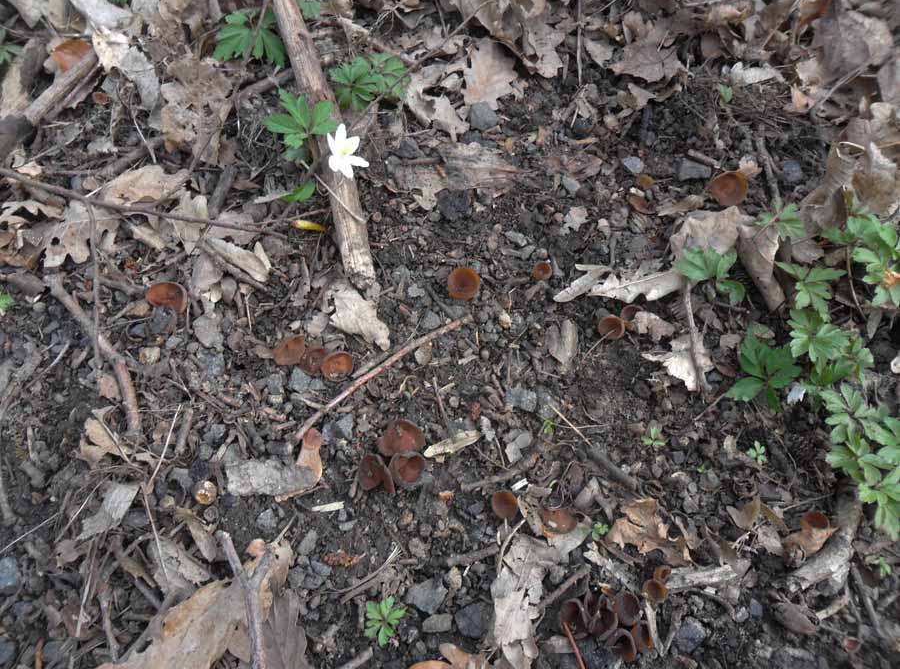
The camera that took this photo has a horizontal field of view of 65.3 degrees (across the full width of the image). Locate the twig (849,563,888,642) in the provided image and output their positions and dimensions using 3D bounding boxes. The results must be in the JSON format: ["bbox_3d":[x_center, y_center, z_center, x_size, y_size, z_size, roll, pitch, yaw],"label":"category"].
[{"bbox_3d":[0.246,0.157,0.412,0.005,0.005,0.042,-6,58,-4],"label":"twig"}]

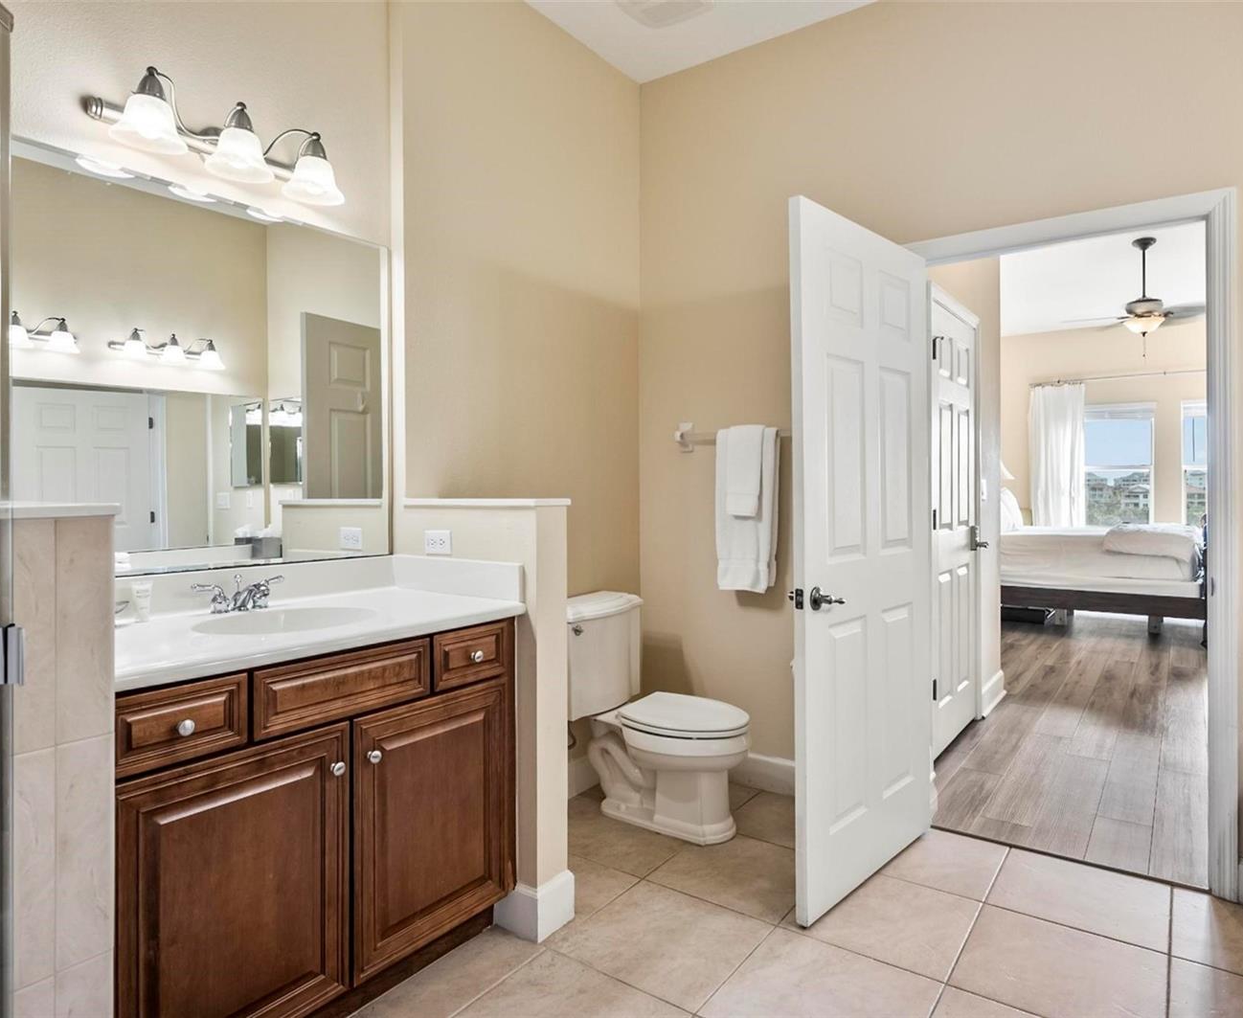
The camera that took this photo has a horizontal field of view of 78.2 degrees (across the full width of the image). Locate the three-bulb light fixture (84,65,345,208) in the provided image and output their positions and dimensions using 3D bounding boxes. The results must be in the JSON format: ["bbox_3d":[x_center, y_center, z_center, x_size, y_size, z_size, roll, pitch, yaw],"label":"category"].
[{"bbox_3d":[-0.976,-0.941,1.941,0.188,0.177,0.634,0,1,36],"label":"three-bulb light fixture"}]

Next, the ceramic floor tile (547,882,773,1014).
[{"bbox_3d":[0.120,1.190,2.122,0.454,0.010,0.454,0,1,36],"label":"ceramic floor tile"}]

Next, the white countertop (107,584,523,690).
[{"bbox_3d":[-0.817,0.285,1.870,0.570,0.040,1.065,0,1,35],"label":"white countertop"}]

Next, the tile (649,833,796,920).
[{"bbox_3d":[0.392,1.179,2.485,0.452,0.010,0.452,0,1,35],"label":"tile"}]

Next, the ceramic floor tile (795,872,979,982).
[{"bbox_3d":[0.756,1.182,2.225,0.454,0.010,0.454,0,1,36],"label":"ceramic floor tile"}]

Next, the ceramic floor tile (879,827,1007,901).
[{"bbox_3d":[1.015,1.172,2.584,0.454,0.010,0.428,0,1,36],"label":"ceramic floor tile"}]

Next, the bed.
[{"bbox_3d":[4.289,0.421,7.311,2.150,1.200,1.800,0,1,35],"label":"bed"}]

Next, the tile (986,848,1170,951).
[{"bbox_3d":[1.403,1.179,2.337,0.452,0.010,0.452,0,1,35],"label":"tile"}]

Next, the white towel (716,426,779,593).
[{"bbox_3d":[0.515,0.001,3.131,0.248,0.670,0.090,0,1,35],"label":"white towel"}]

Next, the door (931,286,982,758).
[{"bbox_3d":[1.637,0.079,3.783,0.036,2.035,0.815,0,1,35],"label":"door"}]

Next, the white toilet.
[{"bbox_3d":[0.126,0.771,2.885,0.723,0.798,0.488,0,1,36],"label":"white toilet"}]

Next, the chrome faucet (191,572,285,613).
[{"bbox_3d":[-0.942,0.212,1.939,0.154,0.090,0.235,0,1,36],"label":"chrome faucet"}]

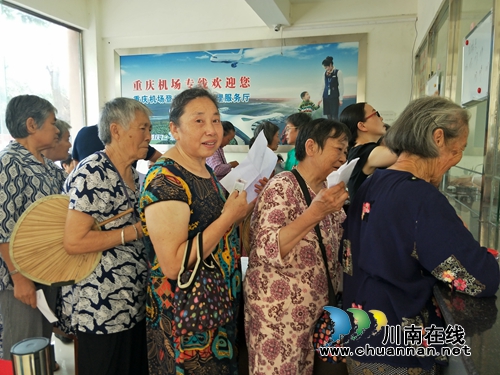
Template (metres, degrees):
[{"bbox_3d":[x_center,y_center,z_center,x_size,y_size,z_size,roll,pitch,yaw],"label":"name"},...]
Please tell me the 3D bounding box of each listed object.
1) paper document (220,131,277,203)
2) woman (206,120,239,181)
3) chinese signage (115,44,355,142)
[{"bbox_3d":[-0.002,-0.068,1.230,0.170,0.260,0.070,30,-24,23],"label":"paper document"},{"bbox_3d":[-0.270,0.208,3.188,0.430,1.560,0.460,1,7,10],"label":"woman"},{"bbox_3d":[-0.229,-1.011,4.106,2.803,1.051,0.050,2,7,15],"label":"chinese signage"}]

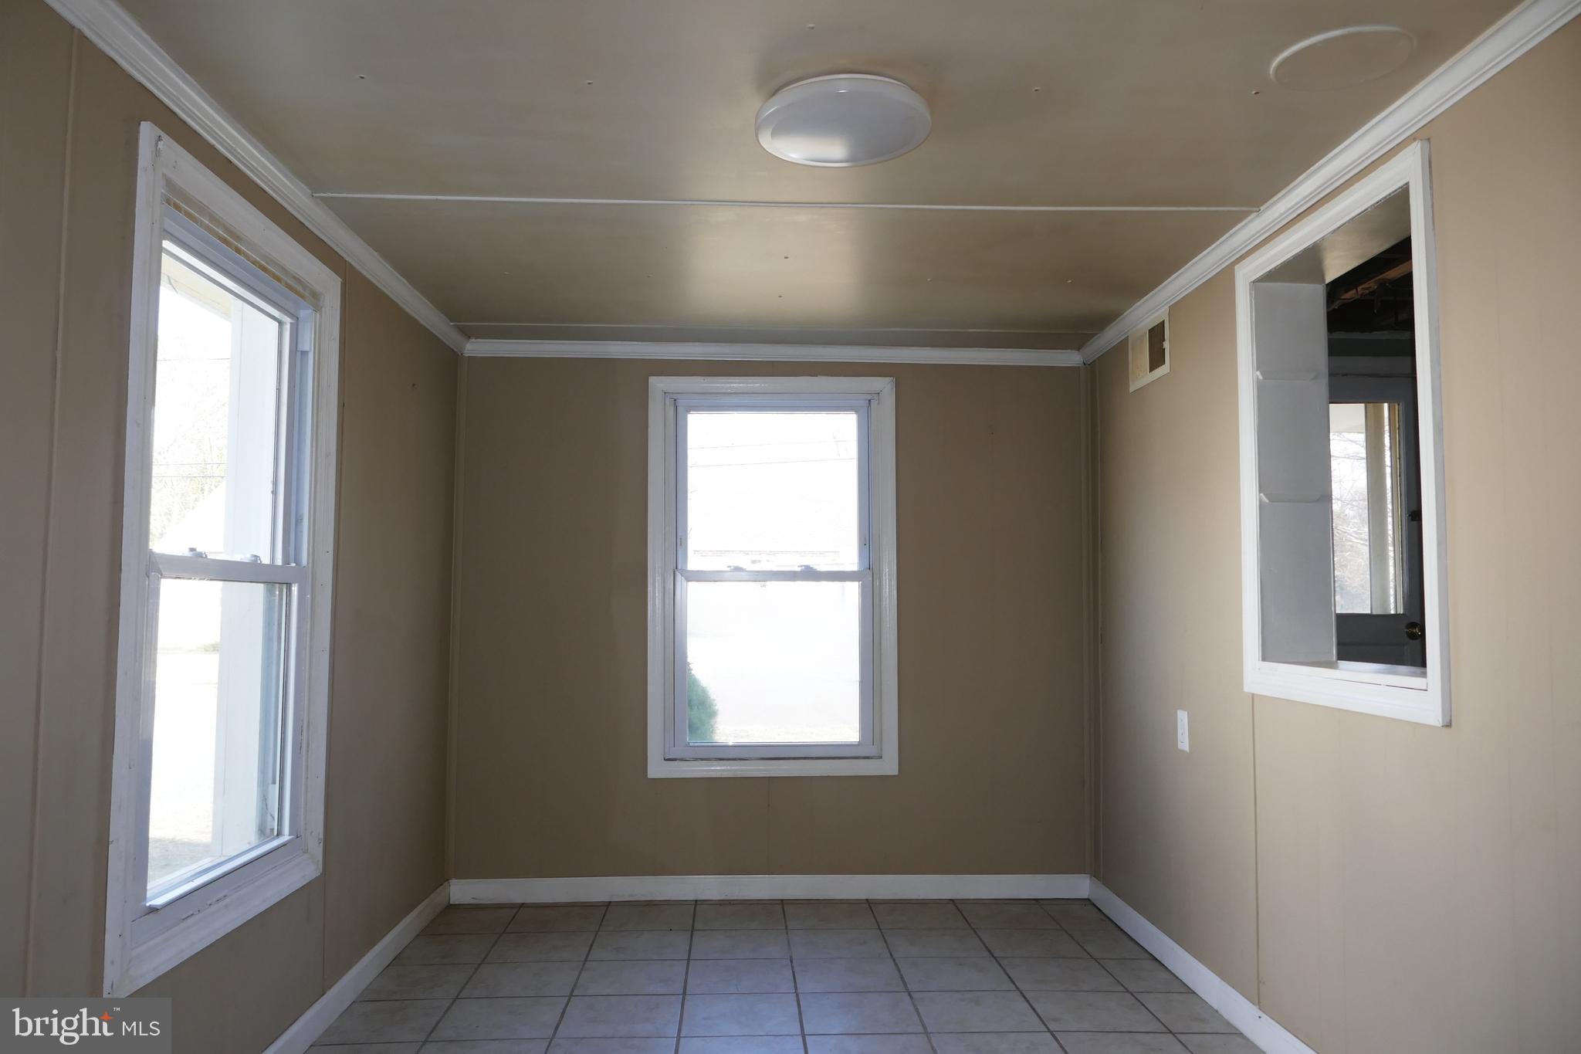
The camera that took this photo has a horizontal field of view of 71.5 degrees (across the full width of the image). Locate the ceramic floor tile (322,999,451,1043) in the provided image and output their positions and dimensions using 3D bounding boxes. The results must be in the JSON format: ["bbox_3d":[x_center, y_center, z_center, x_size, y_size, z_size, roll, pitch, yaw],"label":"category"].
[{"bbox_3d":[-1.051,1.298,2.873,0.282,0.010,0.304,0,-4,-2],"label":"ceramic floor tile"}]

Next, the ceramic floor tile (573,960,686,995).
[{"bbox_3d":[-0.460,1.324,3.213,0.308,0.010,0.304,0,-4,-2],"label":"ceramic floor tile"}]

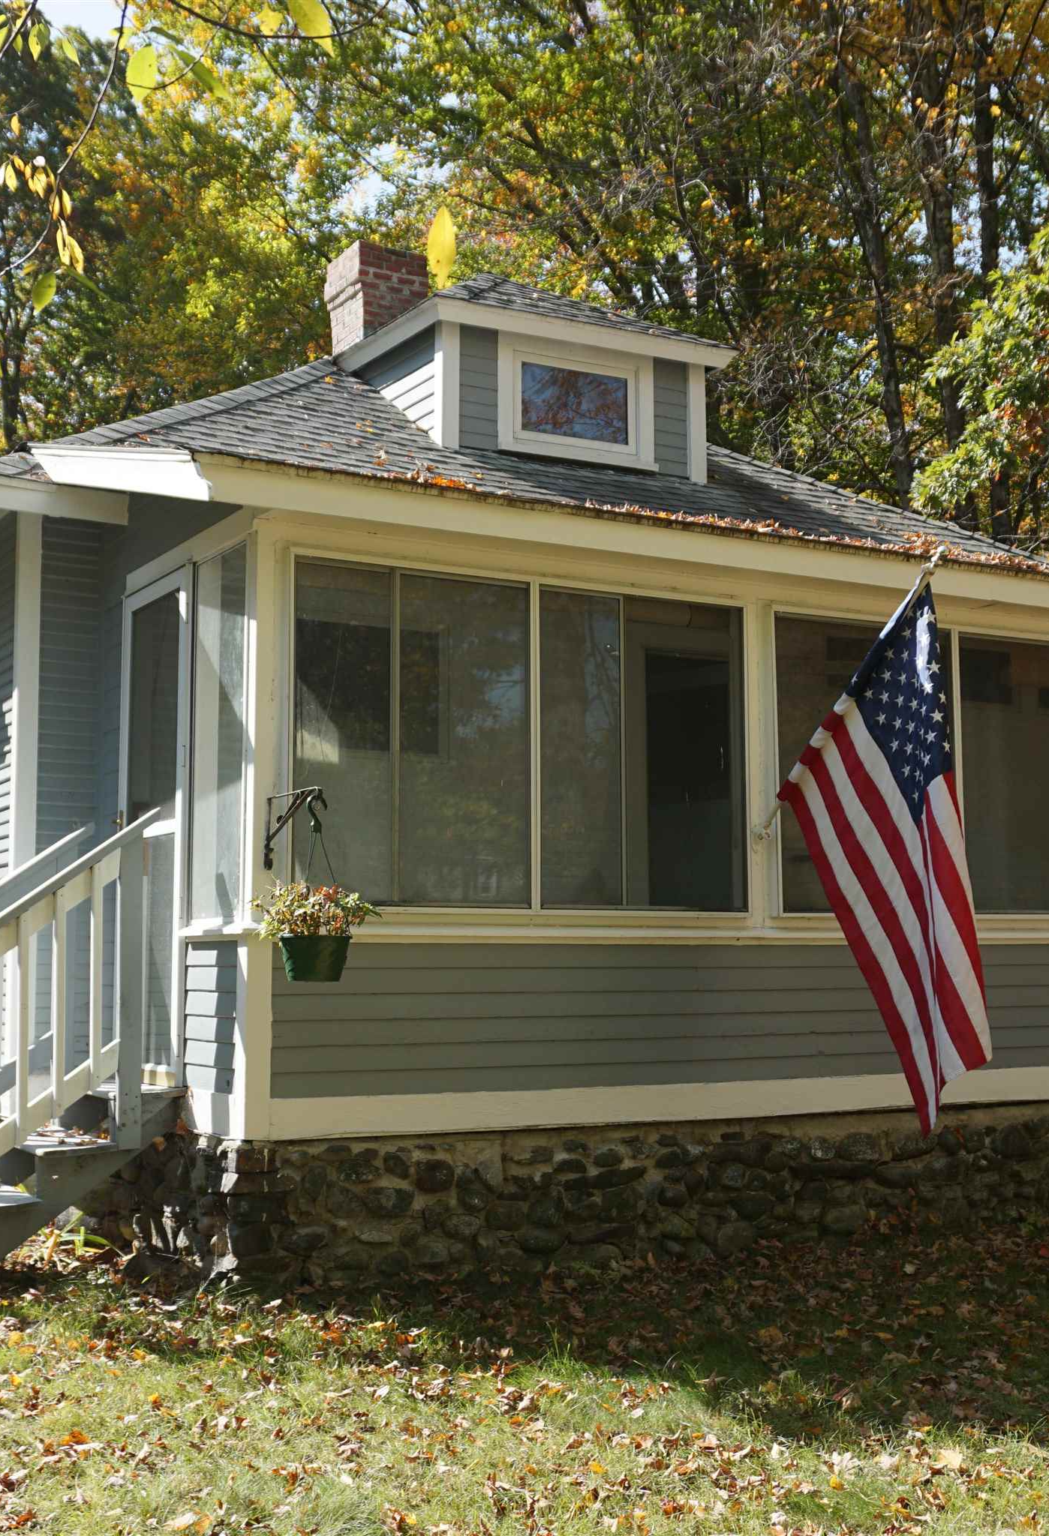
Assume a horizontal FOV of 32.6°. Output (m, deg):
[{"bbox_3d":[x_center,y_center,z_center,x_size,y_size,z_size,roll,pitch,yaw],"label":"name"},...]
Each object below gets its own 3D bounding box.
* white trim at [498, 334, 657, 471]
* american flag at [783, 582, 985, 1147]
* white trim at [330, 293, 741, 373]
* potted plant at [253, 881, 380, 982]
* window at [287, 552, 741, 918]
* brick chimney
[{"bbox_3d":[0.369,-2.350,11.517,1.205,0.766,0.079,4,-7,-31],"label":"white trim"},{"bbox_3d":[1.443,0.362,7.322,0.280,2.146,1.169,4,-7,-31],"label":"american flag"},{"bbox_3d":[0.077,-2.650,12.033,2.234,0.157,1.369,4,-7,-31],"label":"white trim"},{"bbox_3d":[-0.740,0.581,6.348,0.420,0.360,0.400,0,-6,0],"label":"potted plant"},{"bbox_3d":[0.029,-0.091,7.391,2.178,1.336,0.085,4,-7,-31],"label":"window"},{"bbox_3d":[-1.132,-3.563,13.976,0.596,0.819,0.583,4,-7,-31],"label":"brick chimney"}]

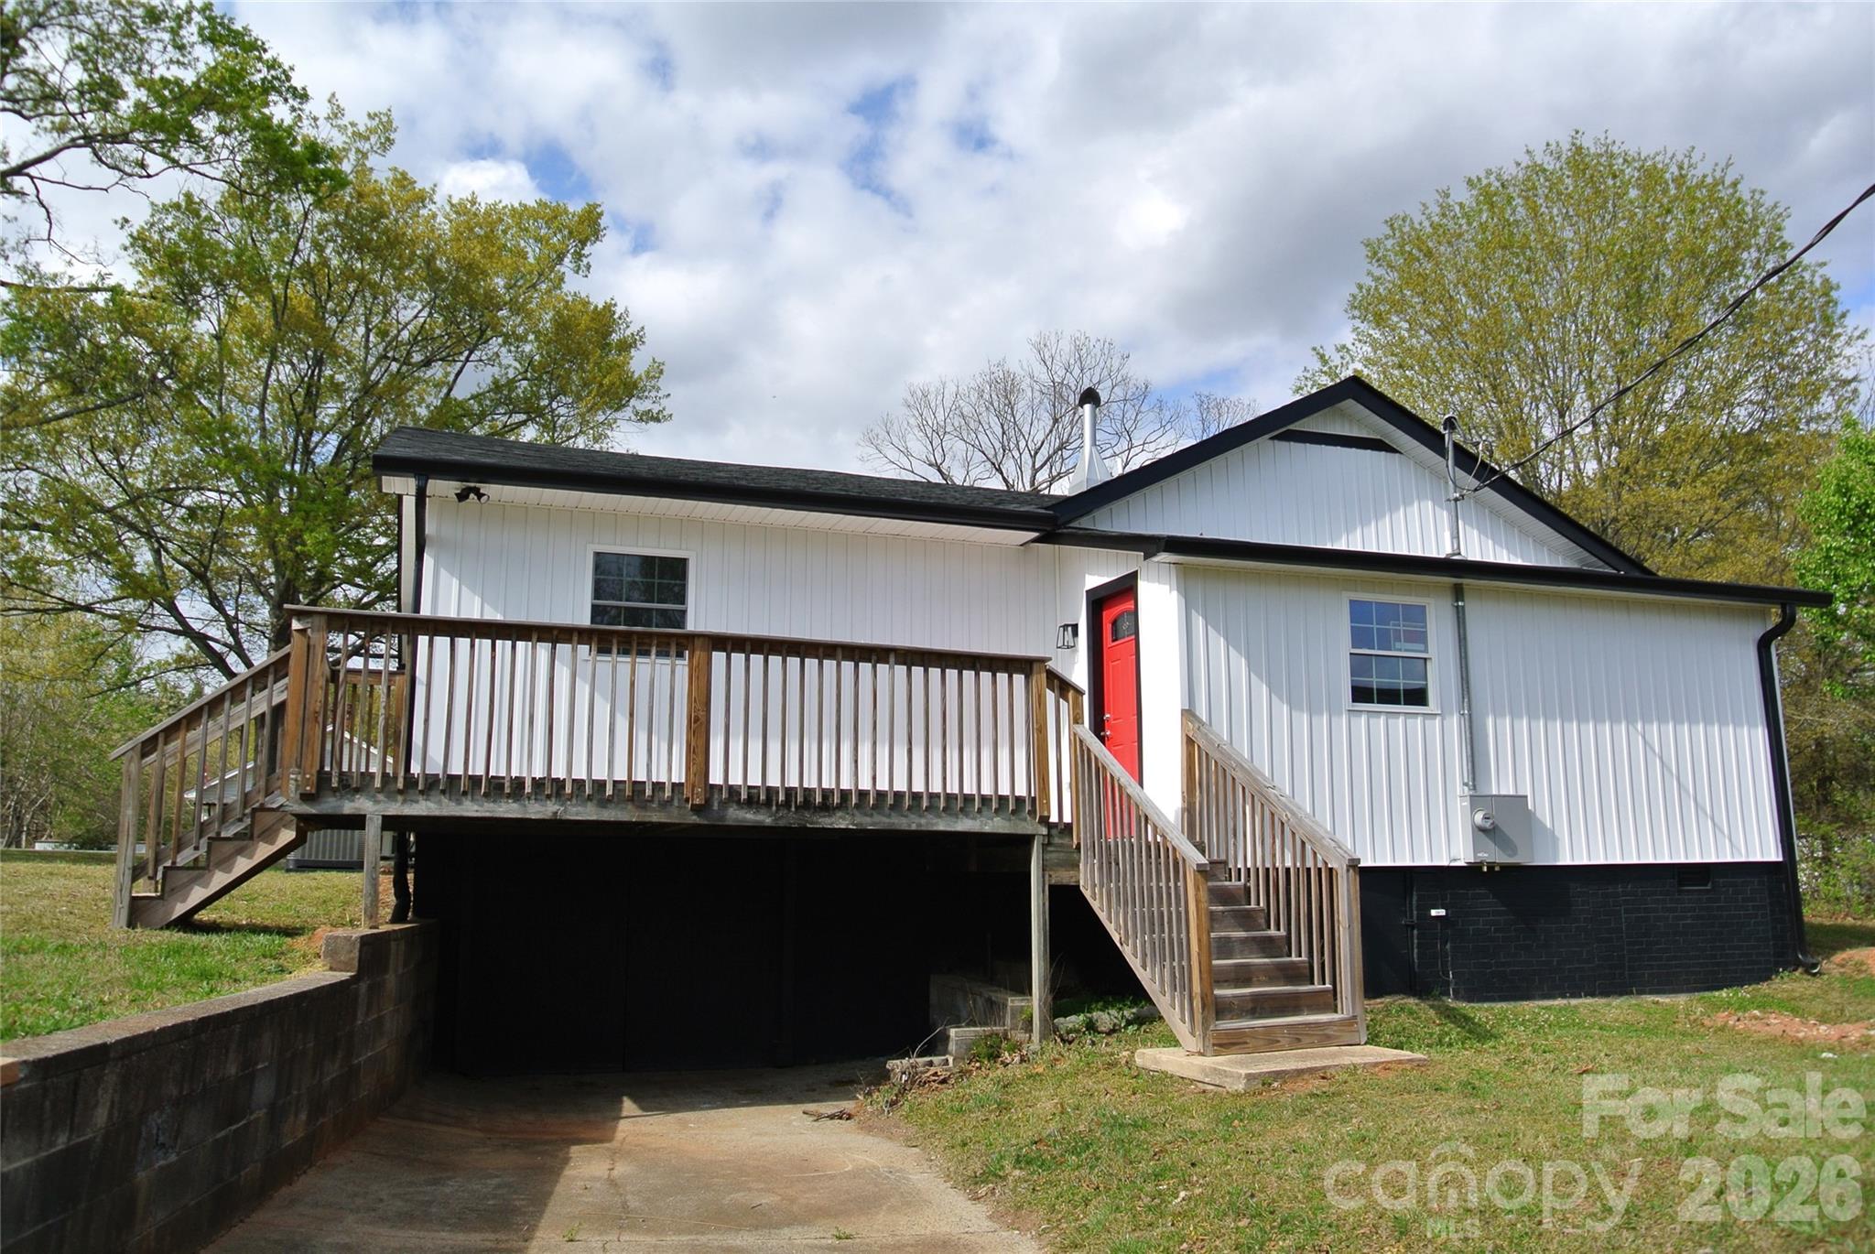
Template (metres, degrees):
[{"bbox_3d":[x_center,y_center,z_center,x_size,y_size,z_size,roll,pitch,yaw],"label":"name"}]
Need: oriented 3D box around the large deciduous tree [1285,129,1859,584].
[{"bbox_3d":[12.940,-2.626,27.835,9.767,15.217,9.767,3,-10,-20],"label":"large deciduous tree"}]

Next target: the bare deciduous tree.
[{"bbox_3d":[3.321,-0.959,37.496,9.645,14.583,9.645,3,-10,-20],"label":"bare deciduous tree"}]

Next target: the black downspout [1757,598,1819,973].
[{"bbox_3d":[7.660,1.414,12.528,0.150,3.240,0.380,3,-10,-20],"label":"black downspout"}]

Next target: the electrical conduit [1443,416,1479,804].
[{"bbox_3d":[4.368,-0.192,11.677,0.150,3.260,0.170,3,-10,-20],"label":"electrical conduit"}]

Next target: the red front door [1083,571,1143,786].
[{"bbox_3d":[1.508,0.685,11.712,0.110,2.162,0.942,3,-10,-20],"label":"red front door"}]

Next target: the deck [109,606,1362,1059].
[{"bbox_3d":[-1.384,1.419,9.400,7.100,2.580,4.130,3,-10,-20],"label":"deck"}]

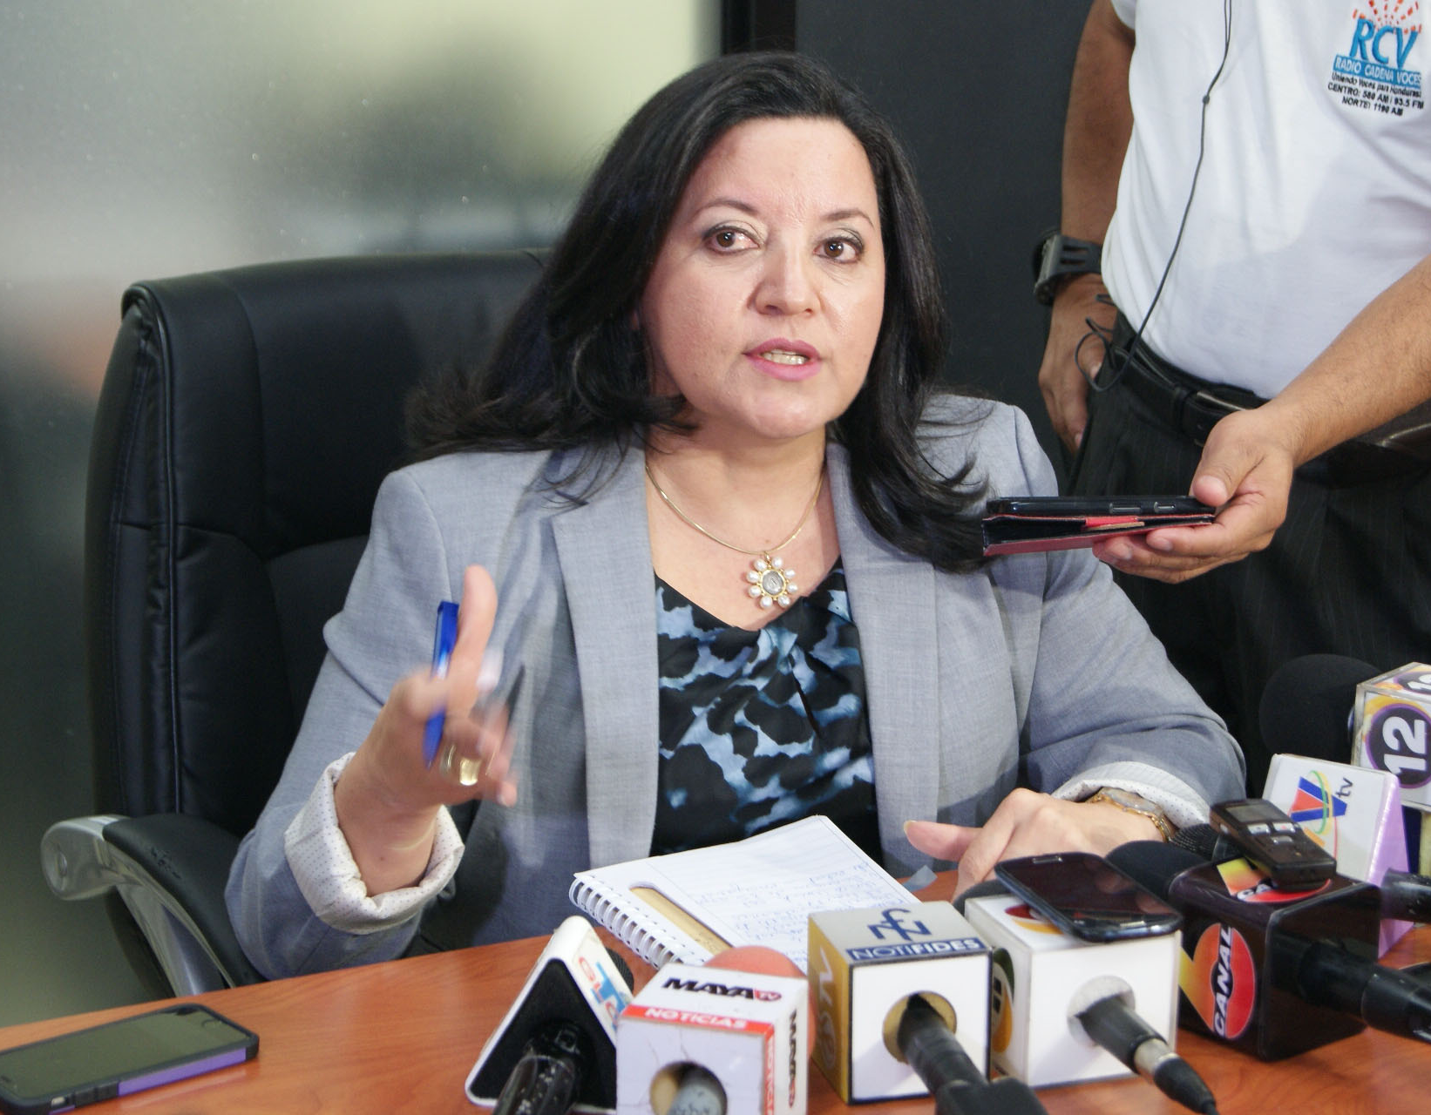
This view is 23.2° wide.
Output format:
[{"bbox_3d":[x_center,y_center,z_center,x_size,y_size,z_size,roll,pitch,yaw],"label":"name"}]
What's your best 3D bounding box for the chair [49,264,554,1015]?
[{"bbox_3d":[-0.030,0.378,2.119,0.660,1.040,0.680,-5,15,-19],"label":"chair"}]

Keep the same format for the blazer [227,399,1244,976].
[{"bbox_3d":[0.005,0.179,2.032,0.600,0.540,0.400,-5,15,-19],"label":"blazer"}]

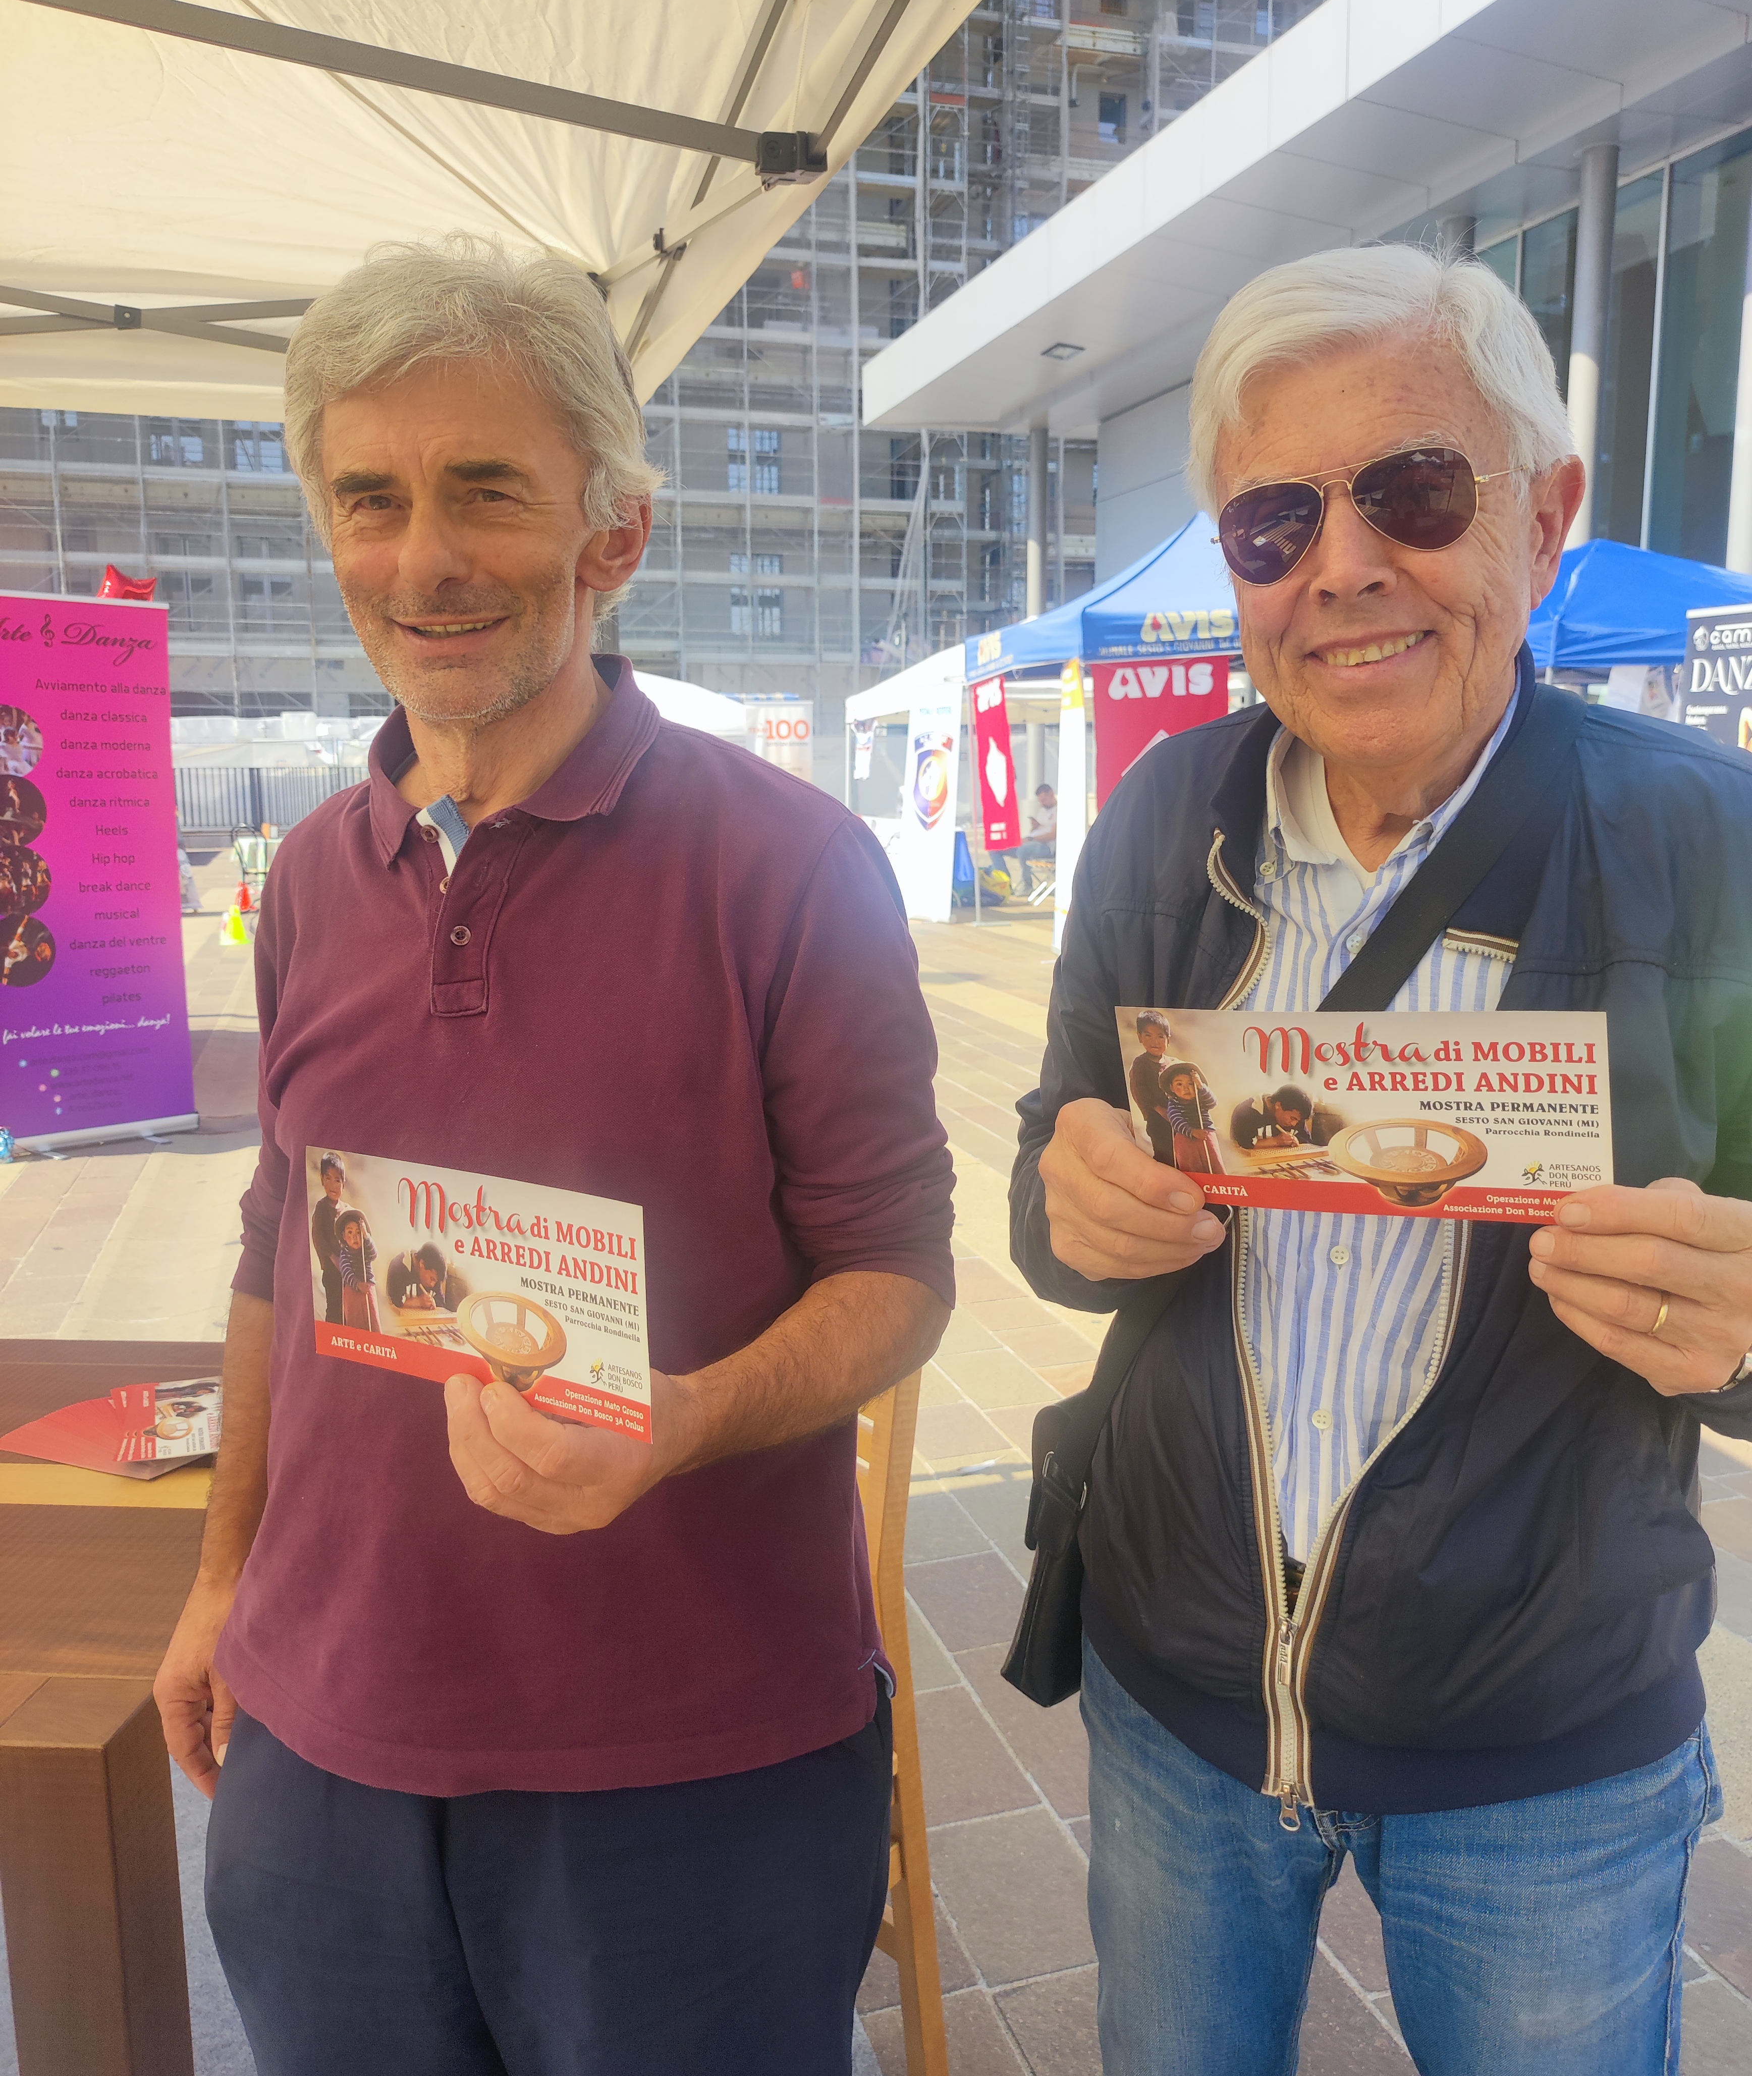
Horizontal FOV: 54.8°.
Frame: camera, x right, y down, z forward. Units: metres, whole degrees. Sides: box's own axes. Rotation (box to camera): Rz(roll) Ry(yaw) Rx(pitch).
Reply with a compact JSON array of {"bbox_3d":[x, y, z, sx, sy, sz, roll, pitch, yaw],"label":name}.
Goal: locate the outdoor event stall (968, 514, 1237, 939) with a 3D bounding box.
[{"bbox_3d":[2.600,-2.510,13.720,3.000,3.370,3.000,-2,9,-12],"label":"outdoor event stall"}]

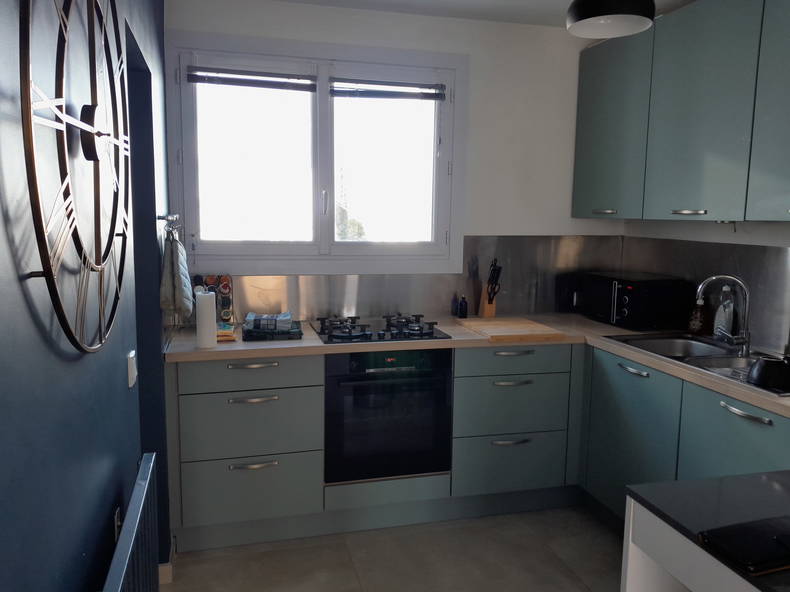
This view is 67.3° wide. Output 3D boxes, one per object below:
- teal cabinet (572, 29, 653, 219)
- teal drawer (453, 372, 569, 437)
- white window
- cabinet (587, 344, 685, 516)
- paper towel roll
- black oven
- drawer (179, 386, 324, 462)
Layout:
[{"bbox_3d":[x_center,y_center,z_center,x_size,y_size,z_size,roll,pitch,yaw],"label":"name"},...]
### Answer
[{"bbox_3d":[1.296,-0.873,3.163,0.353,0.928,0.622,-1,8,-15],"label":"teal cabinet"},{"bbox_3d":[0.500,0.487,3.064,0.595,0.287,0.510,-1,8,-15],"label":"teal drawer"},{"bbox_3d":[-0.353,-0.688,3.077,1.517,1.155,0.090,-1,8,-15],"label":"white window"},{"bbox_3d":[1.292,0.630,2.651,0.570,0.717,0.595,-1,8,-15],"label":"cabinet"},{"bbox_3d":[-0.802,0.098,2.523,0.086,0.228,0.086,-1,8,-15],"label":"paper towel roll"},{"bbox_3d":[-0.087,0.505,2.929,0.596,0.588,0.570,-1,8,-15],"label":"black oven"},{"bbox_3d":[-0.659,0.510,2.755,0.592,0.287,0.510,-1,8,-15],"label":"drawer"}]

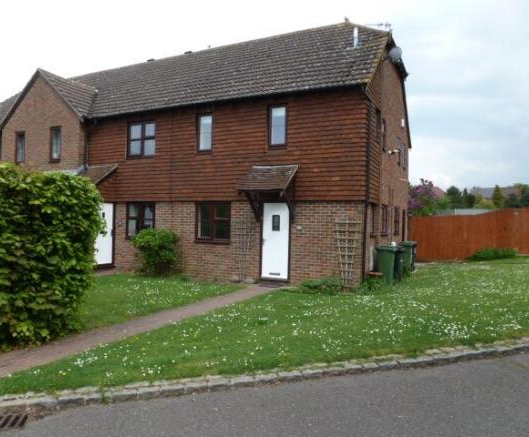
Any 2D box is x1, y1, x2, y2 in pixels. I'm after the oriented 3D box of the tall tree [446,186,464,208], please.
[{"bbox_3d":[22.497,-0.886,47.969,2.100,6.188,2.100,1,-1,0],"label":"tall tree"}]

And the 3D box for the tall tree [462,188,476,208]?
[{"bbox_3d":[21.657,-0.693,42.976,1.800,5.000,1.800,1,-1,30],"label":"tall tree"}]

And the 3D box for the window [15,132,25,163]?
[{"bbox_3d":[-8.665,-2.496,14.390,0.550,1.180,0.100,1,-1,26],"label":"window"}]

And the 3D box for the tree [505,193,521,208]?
[{"bbox_3d":[24.601,-0.225,39.978,2.000,4.600,2.000,1,-1,30],"label":"tree"}]

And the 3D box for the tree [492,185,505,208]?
[{"bbox_3d":[28.877,-0.916,49.967,1.750,6.584,1.750,1,-1,0],"label":"tree"}]

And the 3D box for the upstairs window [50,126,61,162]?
[{"bbox_3d":[-7.114,-2.511,13.756,0.590,1.170,0.100,1,-1,26],"label":"upstairs window"}]

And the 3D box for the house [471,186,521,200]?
[{"bbox_3d":[41.260,-1.774,71.963,9.500,7.500,7.500,1,-1,30],"label":"house"}]

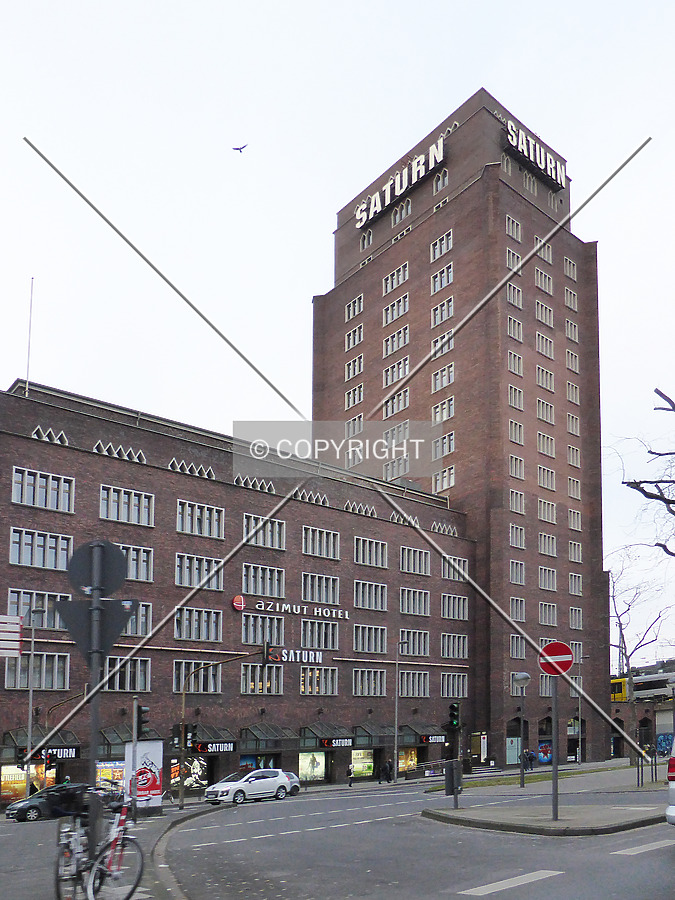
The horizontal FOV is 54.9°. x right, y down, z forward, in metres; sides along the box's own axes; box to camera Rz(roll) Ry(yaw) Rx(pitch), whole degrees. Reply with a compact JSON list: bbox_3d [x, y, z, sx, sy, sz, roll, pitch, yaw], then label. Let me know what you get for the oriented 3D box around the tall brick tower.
[{"bbox_3d":[11.910,-2.710,76.680,15.800,67.100,30.500,9,-15,-35],"label":"tall brick tower"}]

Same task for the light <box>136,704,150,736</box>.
[{"bbox_3d":[-5.222,7.294,17.500,0.350,0.860,0.290,10,-21,-26],"label":"light"}]

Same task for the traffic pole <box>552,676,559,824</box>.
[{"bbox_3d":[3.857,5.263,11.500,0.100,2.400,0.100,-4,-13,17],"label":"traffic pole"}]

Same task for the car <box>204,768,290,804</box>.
[{"bbox_3d":[-4.856,18.196,35.300,4.370,1.640,1.830,14,-24,-36],"label":"car"}]

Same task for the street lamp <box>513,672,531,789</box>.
[{"bbox_3d":[6.490,9.846,23.000,0.570,3.800,0.570,0,-19,0],"label":"street lamp"}]

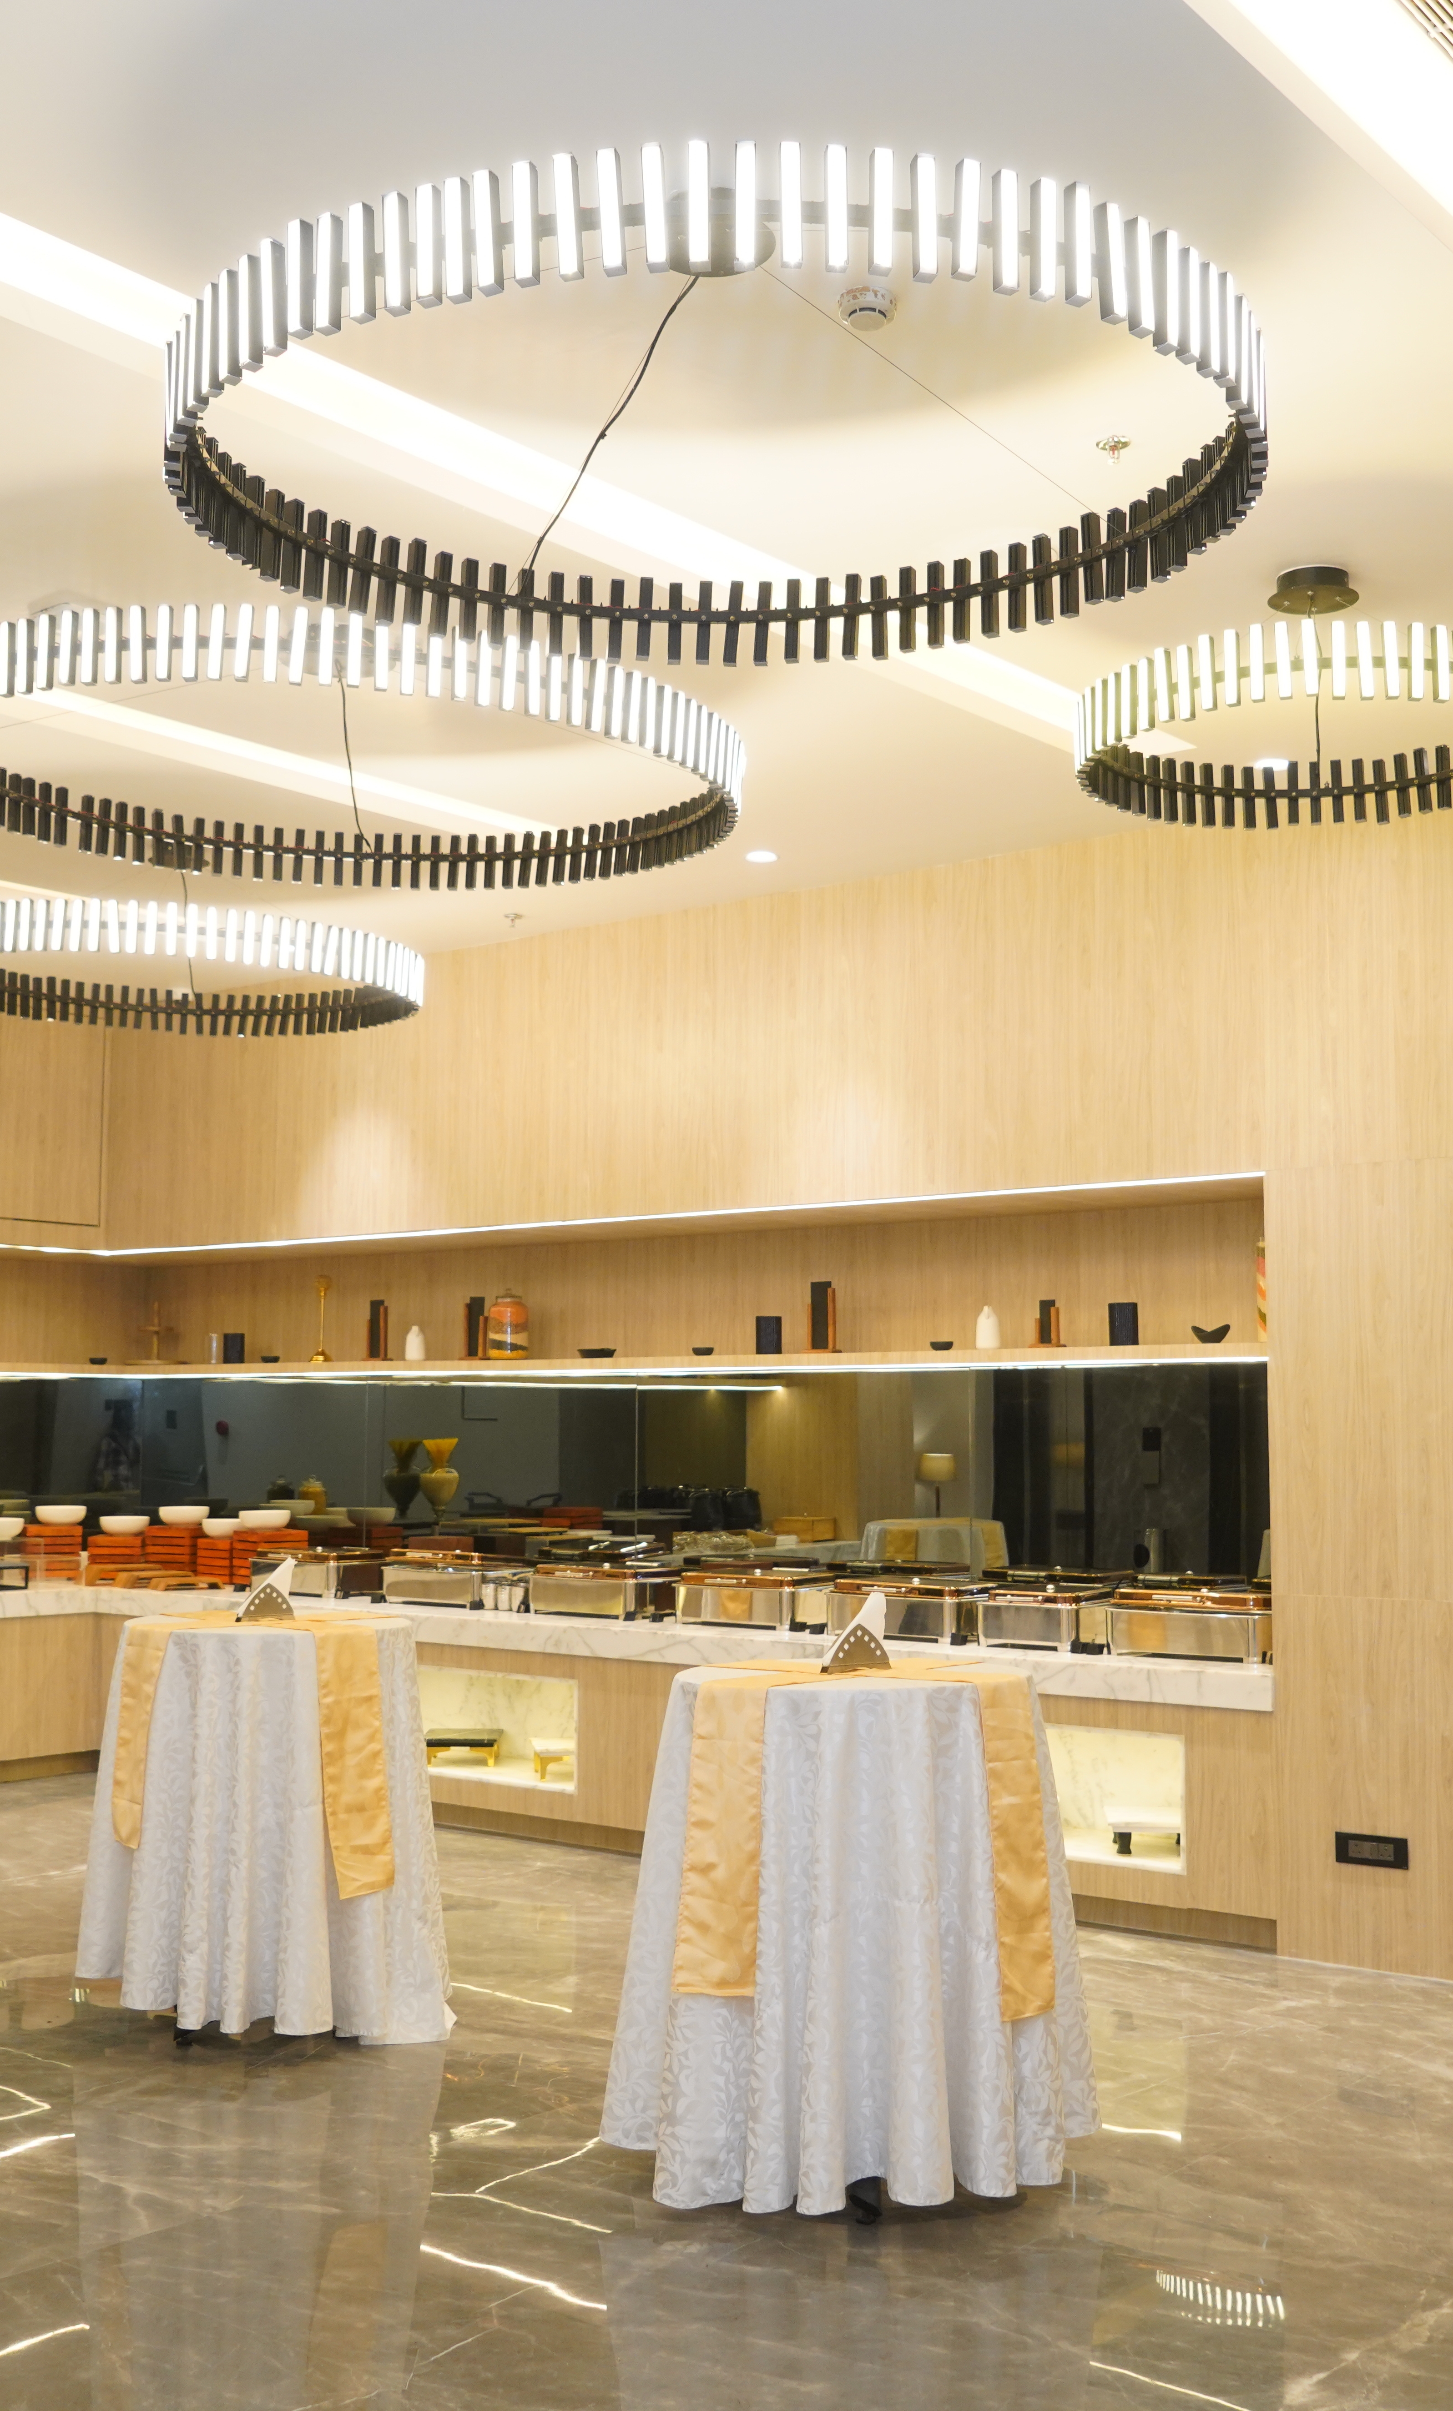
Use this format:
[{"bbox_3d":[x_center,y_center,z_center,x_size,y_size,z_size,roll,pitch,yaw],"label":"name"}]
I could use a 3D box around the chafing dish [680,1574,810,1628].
[{"bbox_3d":[0.159,1.514,9.262,0.560,0.205,0.420,-4,-7,40],"label":"chafing dish"}]

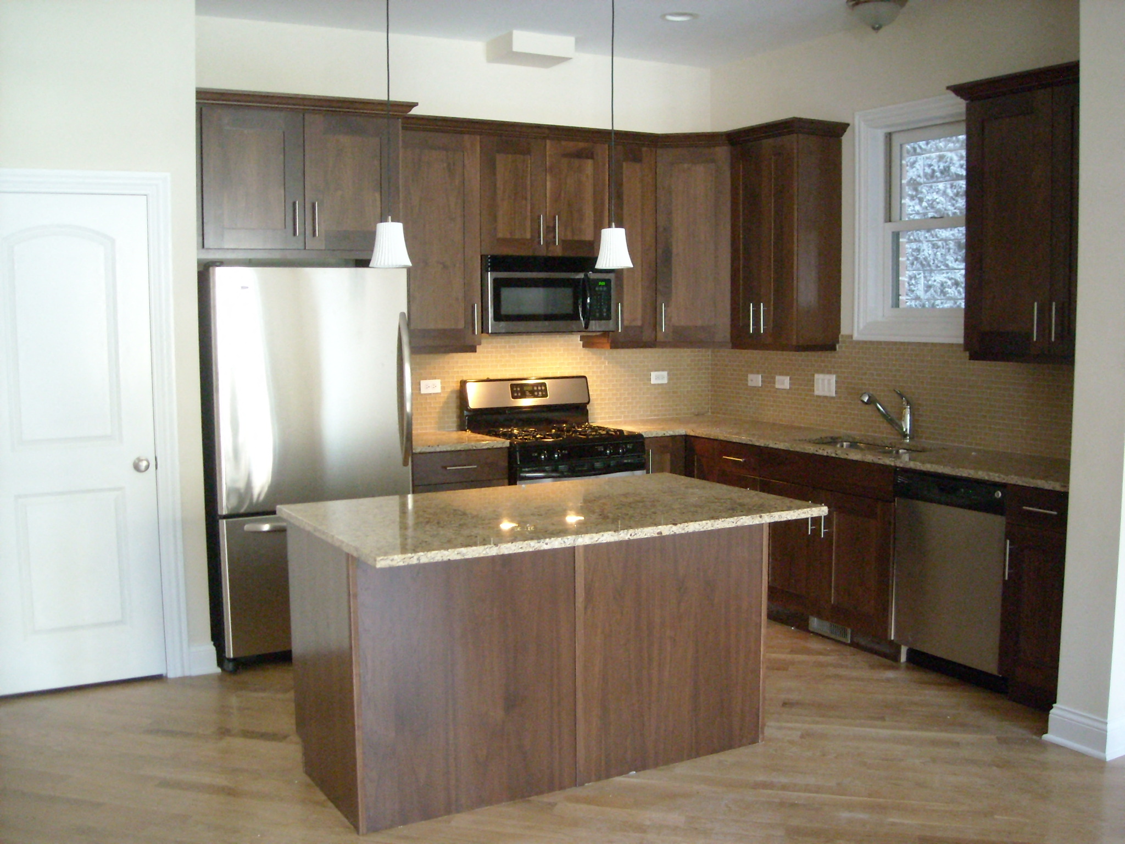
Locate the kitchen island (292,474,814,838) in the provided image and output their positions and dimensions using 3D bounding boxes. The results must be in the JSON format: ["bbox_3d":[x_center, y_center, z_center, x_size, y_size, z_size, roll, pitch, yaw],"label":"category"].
[{"bbox_3d":[-0.029,0.724,3.721,1.527,0.909,0.903,-3,6,-29],"label":"kitchen island"}]

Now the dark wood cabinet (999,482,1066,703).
[{"bbox_3d":[2.045,0.665,4.395,0.611,0.879,0.313,-3,6,-29],"label":"dark wood cabinet"}]

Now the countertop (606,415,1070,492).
[{"bbox_3d":[1.254,0.117,5.472,0.921,0.035,3.076,-3,6,-29],"label":"countertop"}]

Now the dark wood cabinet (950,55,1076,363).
[{"bbox_3d":[2.002,-0.815,4.550,0.405,1.153,0.855,-3,6,-29],"label":"dark wood cabinet"}]

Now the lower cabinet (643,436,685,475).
[{"bbox_3d":[0.398,0.489,6.425,0.288,0.879,0.611,-3,6,-29],"label":"lower cabinet"}]

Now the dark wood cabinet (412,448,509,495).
[{"bbox_3d":[-0.640,0.547,5.854,0.537,0.879,0.611,-3,6,-29],"label":"dark wood cabinet"}]

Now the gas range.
[{"bbox_3d":[-0.045,0.368,6.114,0.770,1.183,0.696,-3,6,-29],"label":"gas range"}]

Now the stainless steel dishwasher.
[{"bbox_3d":[1.813,0.611,4.781,0.591,0.820,0.590,-3,6,-29],"label":"stainless steel dishwasher"}]

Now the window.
[{"bbox_3d":[1.766,-0.964,5.428,0.109,1.173,1.019,-3,6,-29],"label":"window"}]

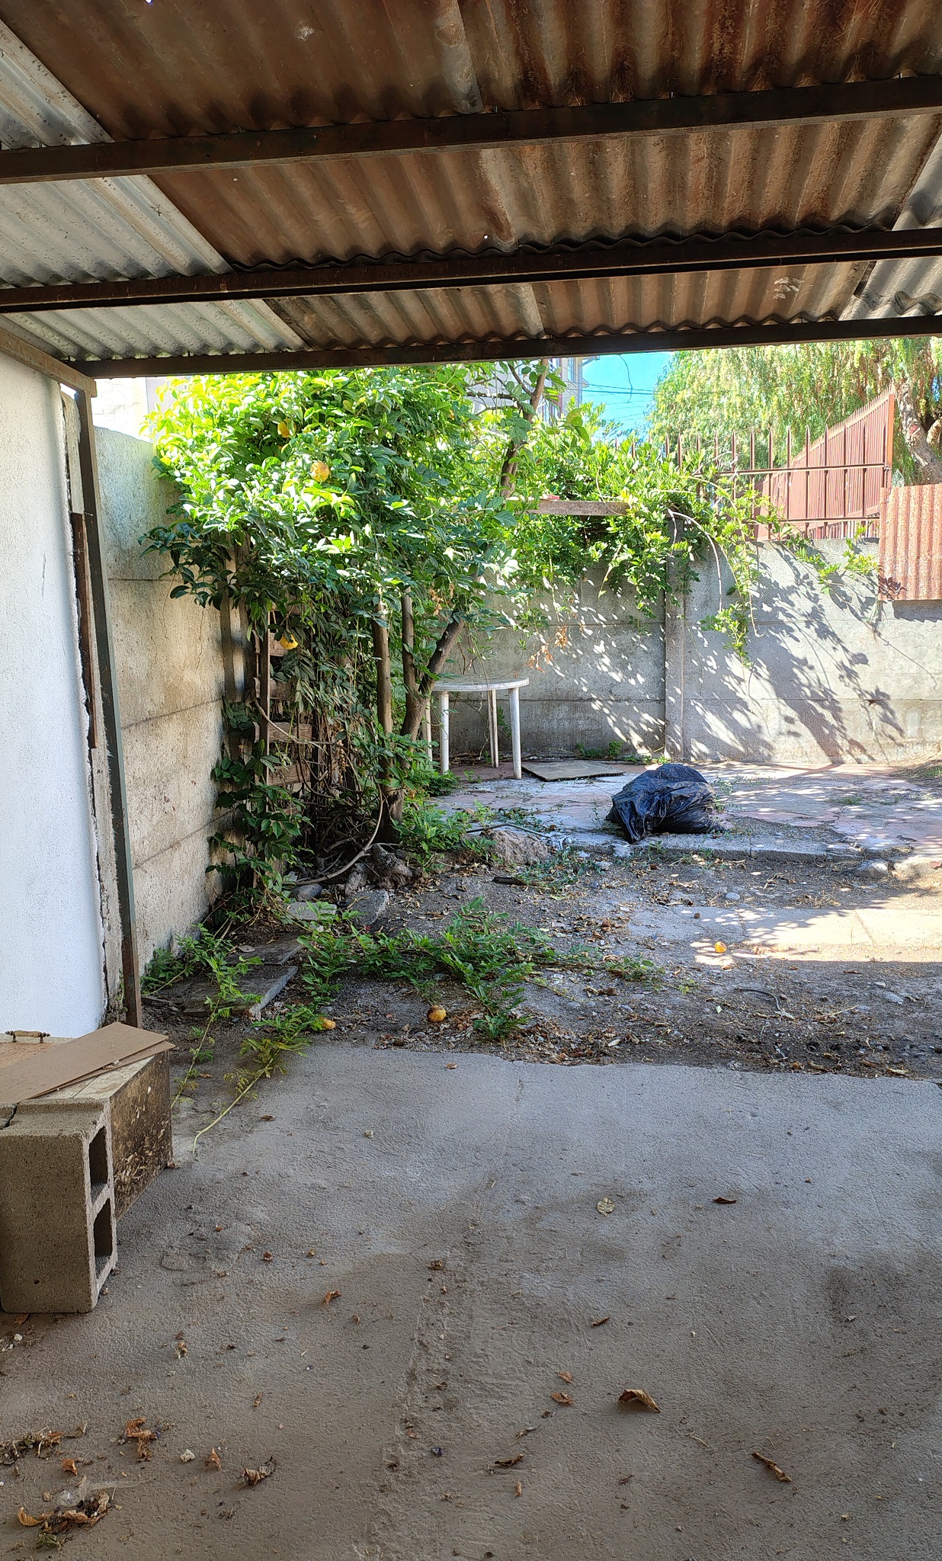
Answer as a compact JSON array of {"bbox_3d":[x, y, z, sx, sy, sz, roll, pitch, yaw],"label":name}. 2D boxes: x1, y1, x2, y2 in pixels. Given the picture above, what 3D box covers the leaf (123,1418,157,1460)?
[{"bbox_3d":[-0.568,1.124,1.929,0.053,0.027,0.070,-6,11,-26],"label":"leaf"}]

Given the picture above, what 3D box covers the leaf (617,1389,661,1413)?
[{"bbox_3d":[0.299,1.095,1.994,0.076,0.024,0.034,3,11,20],"label":"leaf"}]

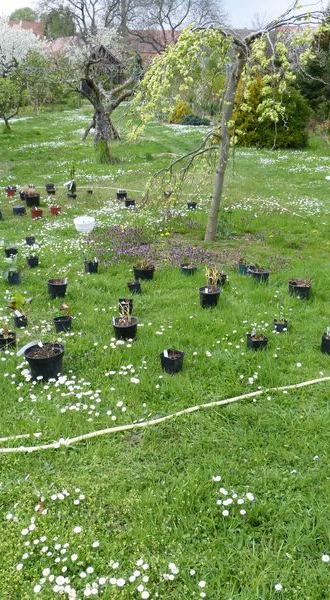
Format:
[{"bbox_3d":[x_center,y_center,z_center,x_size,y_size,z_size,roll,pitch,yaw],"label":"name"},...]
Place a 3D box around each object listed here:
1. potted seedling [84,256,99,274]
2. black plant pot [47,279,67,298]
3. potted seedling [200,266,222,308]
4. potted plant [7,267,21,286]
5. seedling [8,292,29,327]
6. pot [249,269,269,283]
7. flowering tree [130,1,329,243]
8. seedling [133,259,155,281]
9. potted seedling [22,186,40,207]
[{"bbox_3d":[-0.687,-0.331,5.401,0.125,0.145,0.120,0,20,0],"label":"potted seedling"},{"bbox_3d":[-0.865,-0.091,4.676,0.160,0.142,0.160,0,20,0],"label":"black plant pot"},{"bbox_3d":[0.359,-0.107,4.559,0.170,0.315,0.170,0,20,0],"label":"potted seedling"},{"bbox_3d":[-1.400,-0.223,5.391,0.105,0.154,0.105,-2,19,0],"label":"potted plant"},{"bbox_3d":[-1.020,0.076,4.066,0.150,0.250,0.140,0,20,0],"label":"seedling"},{"bbox_3d":[0.825,-0.213,5.036,0.162,0.122,0.162,0,20,0],"label":"pot"},{"bbox_3d":[0.746,-1.773,6.112,2.250,2.350,2.100,0,20,0],"label":"flowering tree"},{"bbox_3d":[-0.187,-0.297,5.262,0.200,0.180,0.195,0,20,0],"label":"seedling"},{"bbox_3d":[-1.910,-1.475,8.301,0.230,0.235,0.210,0,20,0],"label":"potted seedling"}]

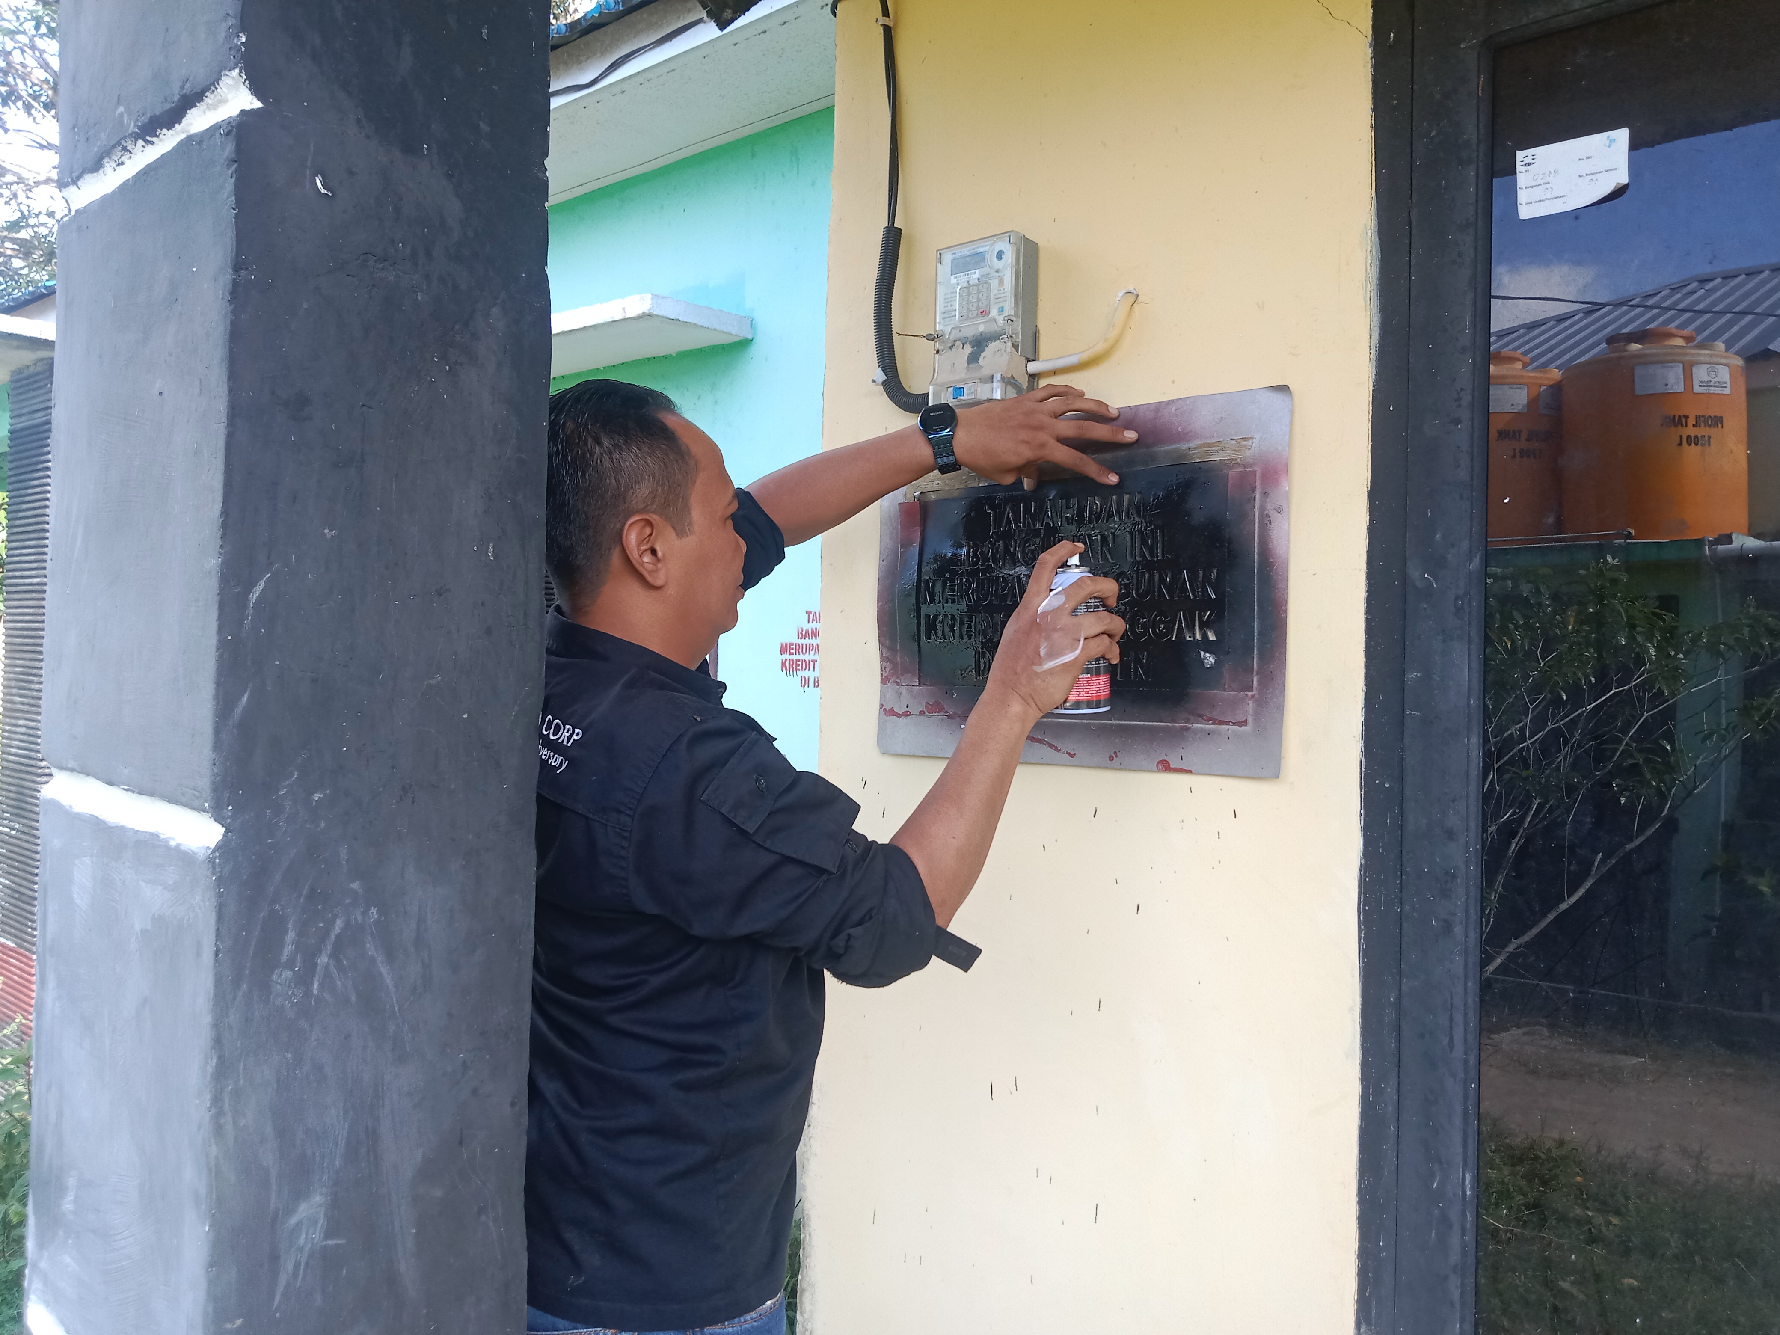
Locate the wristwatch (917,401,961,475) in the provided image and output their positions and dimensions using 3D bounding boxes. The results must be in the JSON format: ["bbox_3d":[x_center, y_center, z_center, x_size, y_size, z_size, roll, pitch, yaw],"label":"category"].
[{"bbox_3d":[0.060,-0.259,1.570,0.044,0.070,0.057,-14,-31,7],"label":"wristwatch"}]

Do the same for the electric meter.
[{"bbox_3d":[0.114,-0.410,1.679,0.113,0.197,0.065,0,-1,40],"label":"electric meter"}]

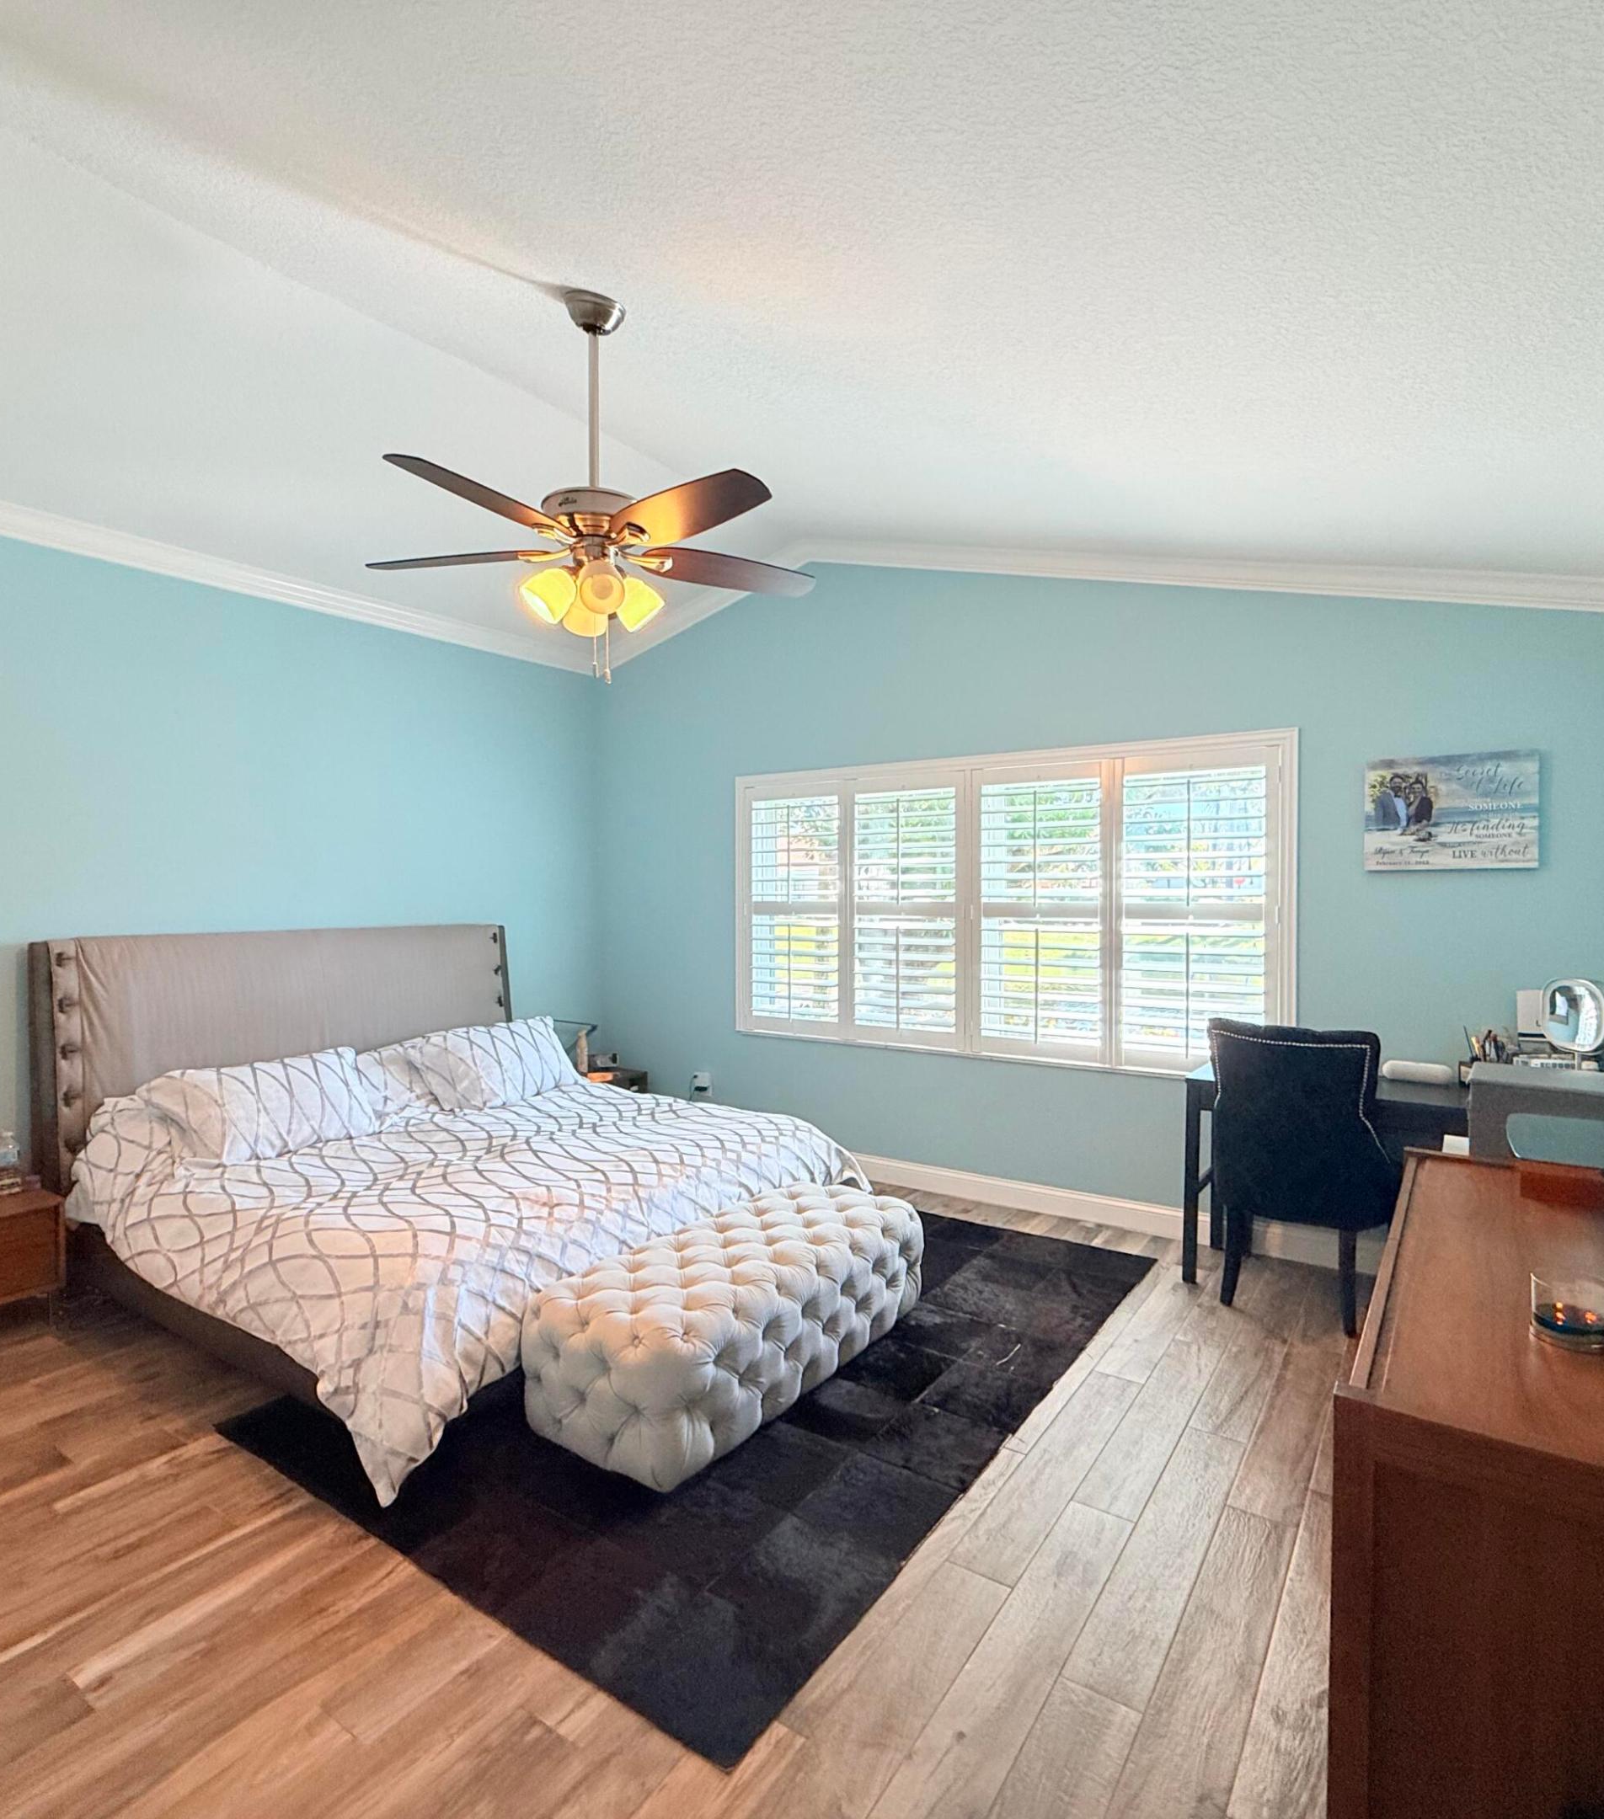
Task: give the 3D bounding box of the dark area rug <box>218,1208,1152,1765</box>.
[{"bbox_3d":[-0.101,1.388,3.256,1.793,0.012,2.686,1,2,34],"label":"dark area rug"}]

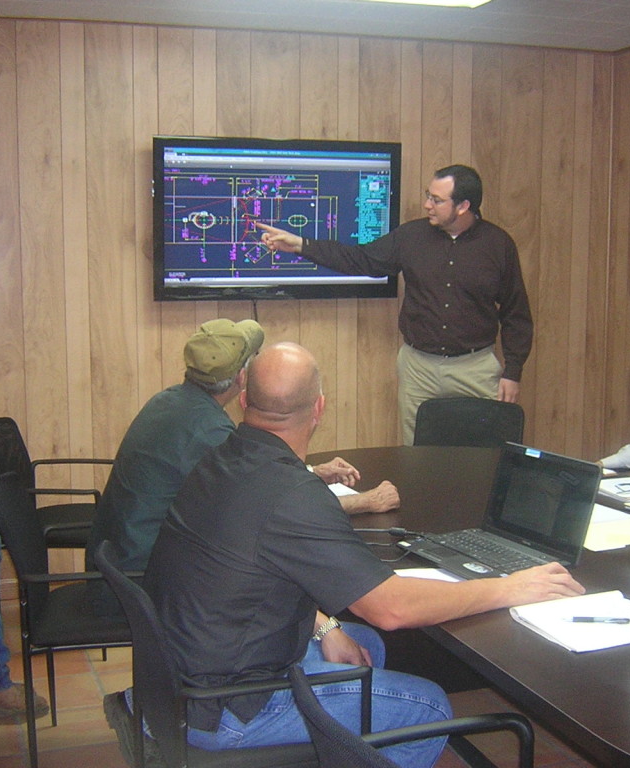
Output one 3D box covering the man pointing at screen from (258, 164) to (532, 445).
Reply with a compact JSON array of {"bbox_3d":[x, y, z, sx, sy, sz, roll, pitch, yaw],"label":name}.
[{"bbox_3d":[0.357,0.007,4.474,1.100,1.820,0.450,1,8,10],"label":"man pointing at screen"}]

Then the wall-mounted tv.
[{"bbox_3d":[-0.159,-0.712,4.624,1.100,0.680,0.100,-2,10,-18],"label":"wall-mounted tv"}]

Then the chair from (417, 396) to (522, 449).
[{"bbox_3d":[0.637,0.524,4.178,0.570,0.880,0.570,0,8,-1],"label":"chair"}]

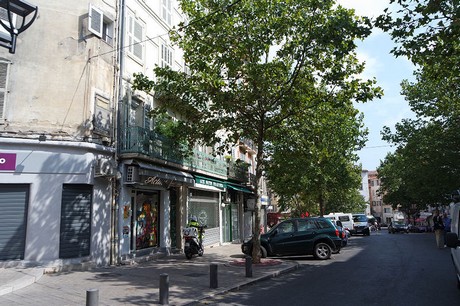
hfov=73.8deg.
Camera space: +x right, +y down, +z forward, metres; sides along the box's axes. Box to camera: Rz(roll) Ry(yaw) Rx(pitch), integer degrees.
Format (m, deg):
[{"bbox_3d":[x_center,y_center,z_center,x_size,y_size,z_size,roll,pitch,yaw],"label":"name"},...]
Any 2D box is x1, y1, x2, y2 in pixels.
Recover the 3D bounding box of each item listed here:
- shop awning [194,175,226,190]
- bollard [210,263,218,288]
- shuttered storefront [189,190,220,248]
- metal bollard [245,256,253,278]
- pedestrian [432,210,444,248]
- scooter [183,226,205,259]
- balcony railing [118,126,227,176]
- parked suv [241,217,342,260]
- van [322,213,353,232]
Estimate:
[{"bbox_3d":[-1.150,1.770,17.264,0.450,0.620,4.187,-6,-11,20],"label":"shop awning"},{"bbox_3d":[-0.363,2.861,7.177,0.170,0.520,0.170,-6,-11,20],"label":"bollard"},{"bbox_3d":[-1.323,3.583,16.953,0.200,3.063,4.085,-6,-11,20],"label":"shuttered storefront"},{"bbox_3d":[0.512,3.106,8.363,0.170,0.520,0.170,-6,-11,20],"label":"metal bollard"},{"bbox_3d":[10.170,3.743,14.987,0.520,1.770,0.400,-9,-13,32],"label":"pedestrian"},{"bbox_3d":[-1.467,3.773,13.046,0.700,1.180,1.800,-6,-12,23],"label":"scooter"},{"bbox_3d":[-2.040,0.281,14.683,0.750,0.970,8.475,-6,-11,20],"label":"balcony railing"},{"bbox_3d":[2.844,3.810,13.955,4.200,1.680,1.750,-6,-11,20],"label":"parked suv"},{"bbox_3d":[10.014,7.149,31.303,4.600,2.100,1.900,-6,-11,20],"label":"van"}]

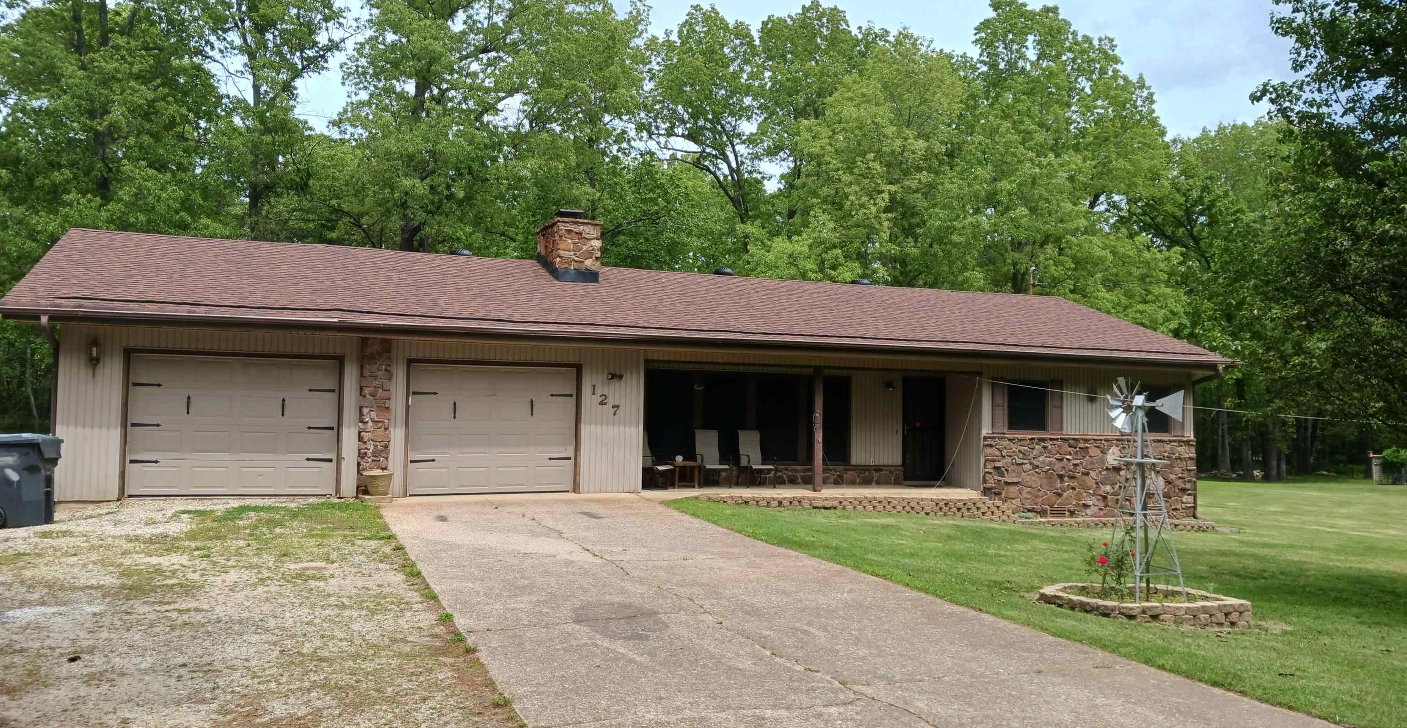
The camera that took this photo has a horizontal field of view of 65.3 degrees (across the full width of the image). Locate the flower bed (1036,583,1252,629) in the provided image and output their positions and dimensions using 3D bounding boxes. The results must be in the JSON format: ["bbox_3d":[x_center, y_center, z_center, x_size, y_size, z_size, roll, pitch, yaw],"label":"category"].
[{"bbox_3d":[4.076,2.315,10.500,1.700,0.240,1.450,2,-3,-21],"label":"flower bed"}]

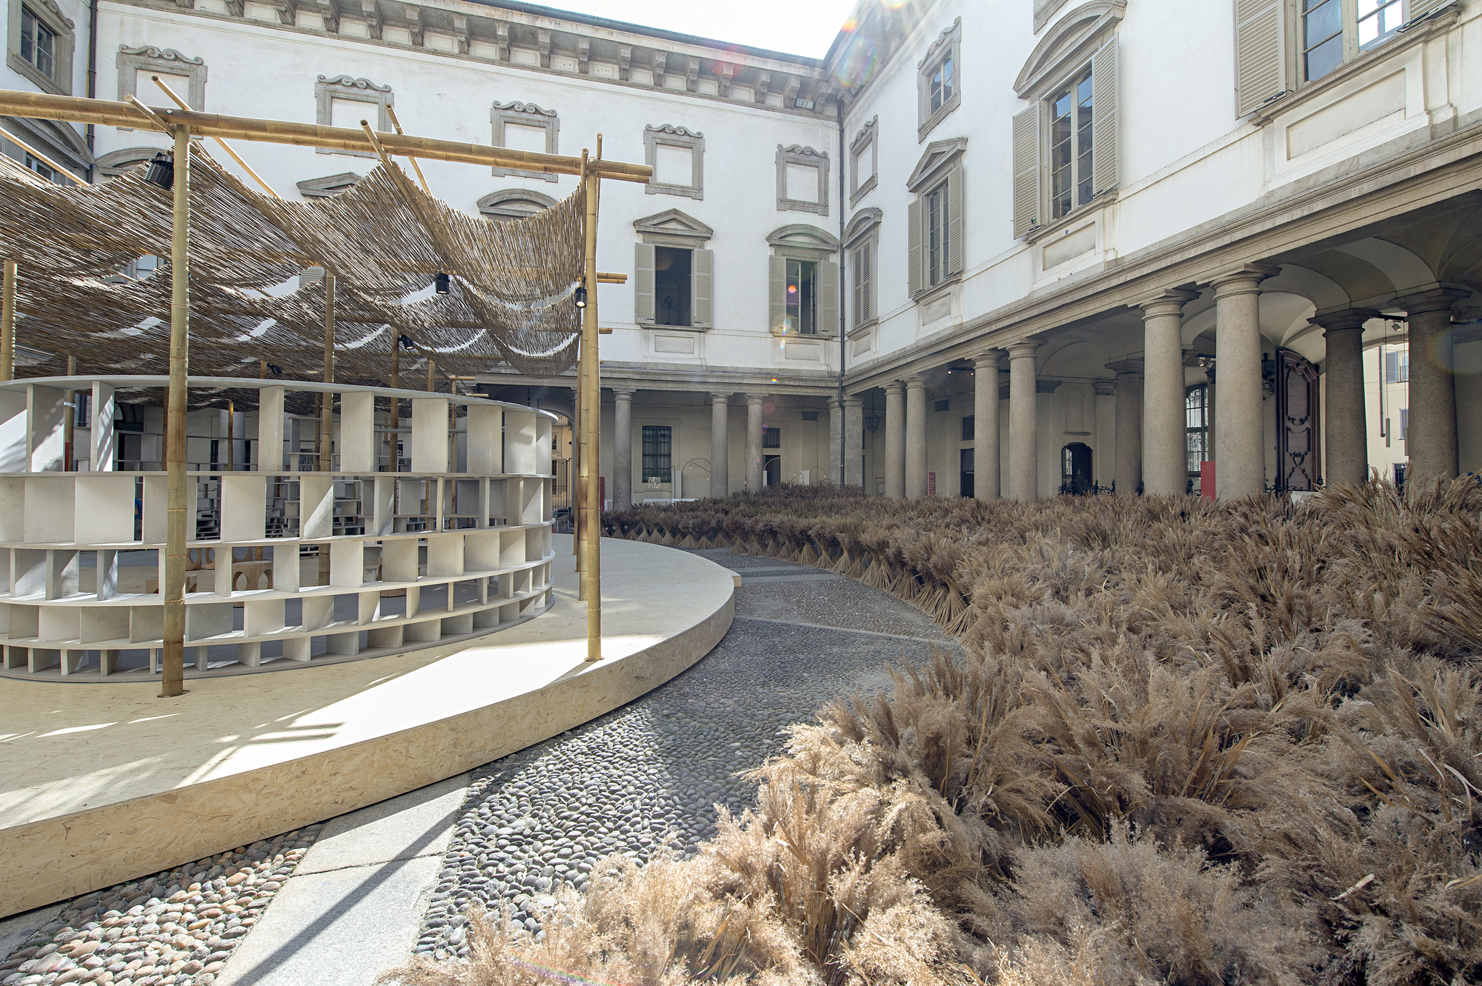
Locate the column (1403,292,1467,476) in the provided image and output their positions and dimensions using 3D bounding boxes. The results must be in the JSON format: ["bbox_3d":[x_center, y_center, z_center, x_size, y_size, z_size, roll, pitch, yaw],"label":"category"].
[{"bbox_3d":[13.365,-1.311,11.114,0.756,4.790,0.756,-1,1,-16],"label":"column"}]

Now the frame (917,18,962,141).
[{"bbox_3d":[5.750,-12.149,16.978,0.200,2.480,2.108,-1,1,-16],"label":"frame"}]

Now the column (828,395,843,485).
[{"bbox_3d":[3.798,-1.423,23.282,0.713,4.790,0.713,-1,1,-16],"label":"column"}]

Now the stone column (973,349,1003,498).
[{"bbox_3d":[6.128,-1.031,14.344,0.660,4.961,0.660,0,0,-16],"label":"stone column"}]

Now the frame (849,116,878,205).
[{"bbox_3d":[4.474,-12.213,21.339,0.200,2.480,2.108,-1,1,-16],"label":"frame"}]

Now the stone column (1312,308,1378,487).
[{"bbox_3d":[13.001,-1.329,12.357,0.756,4.790,0.756,-1,1,-16],"label":"stone column"}]

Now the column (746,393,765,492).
[{"bbox_3d":[0.558,-1.370,22.368,0.756,4.790,0.756,-1,1,0],"label":"column"}]

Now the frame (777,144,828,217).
[{"bbox_3d":[2.477,-12.210,22.408,2.232,2.480,0.200,-1,1,-16],"label":"frame"}]

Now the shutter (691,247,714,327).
[{"bbox_3d":[-1.277,-7.079,19.910,0.741,2.710,0.080,0,0,-16],"label":"shutter"}]

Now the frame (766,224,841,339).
[{"bbox_3d":[2.343,-7.719,20.941,2.899,4.096,0.320,0,0,-16],"label":"frame"}]

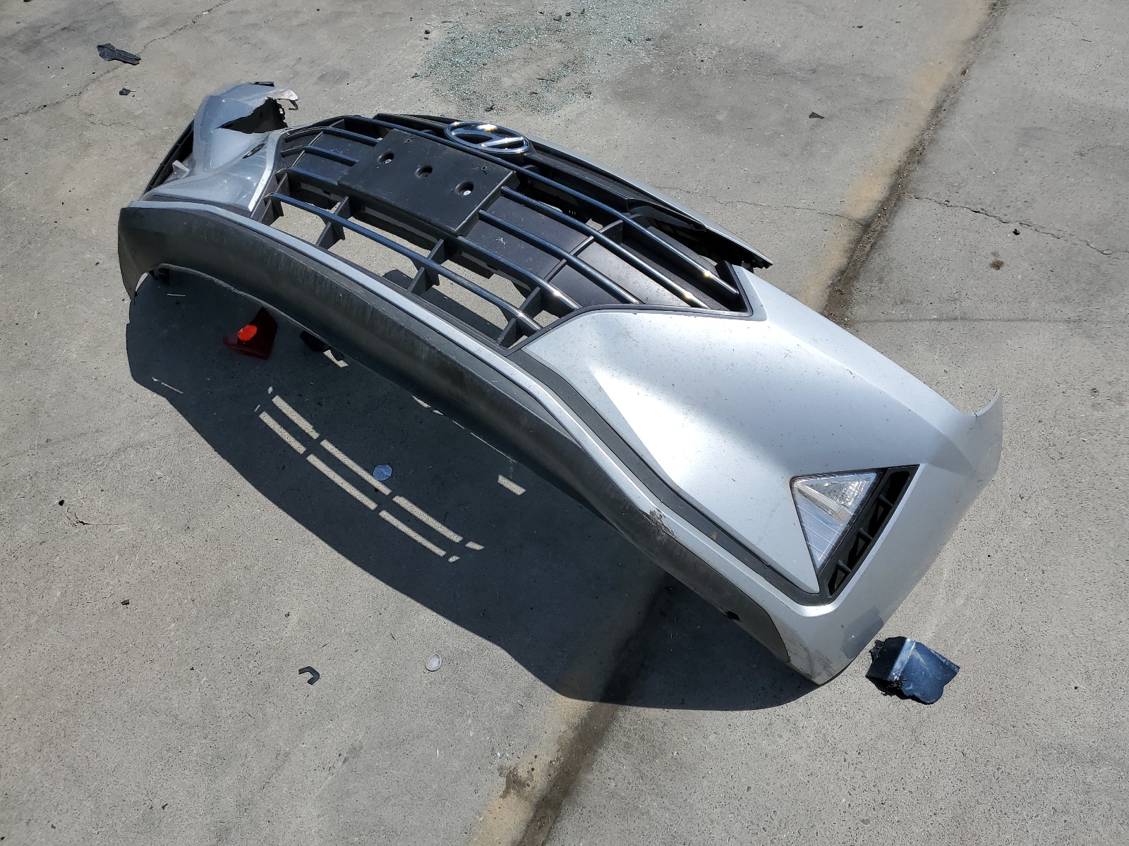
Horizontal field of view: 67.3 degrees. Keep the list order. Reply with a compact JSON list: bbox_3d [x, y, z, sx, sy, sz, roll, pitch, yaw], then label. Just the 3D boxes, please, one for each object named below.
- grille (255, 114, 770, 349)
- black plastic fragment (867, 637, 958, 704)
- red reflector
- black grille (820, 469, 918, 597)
[{"bbox_3d":[-0.191,-0.370,1.432,1.155,0.180,0.413,29,69,32],"label":"grille"},{"bbox_3d":[0.500,0.356,1.227,0.119,0.045,0.078,20,56,26],"label":"black plastic fragment"},{"bbox_3d":[-0.715,-0.200,1.977,0.121,0.037,0.138,-39,53,-22],"label":"red reflector"},{"bbox_3d":[0.427,0.161,1.223,0.061,0.048,0.242,44,73,-2],"label":"black grille"}]

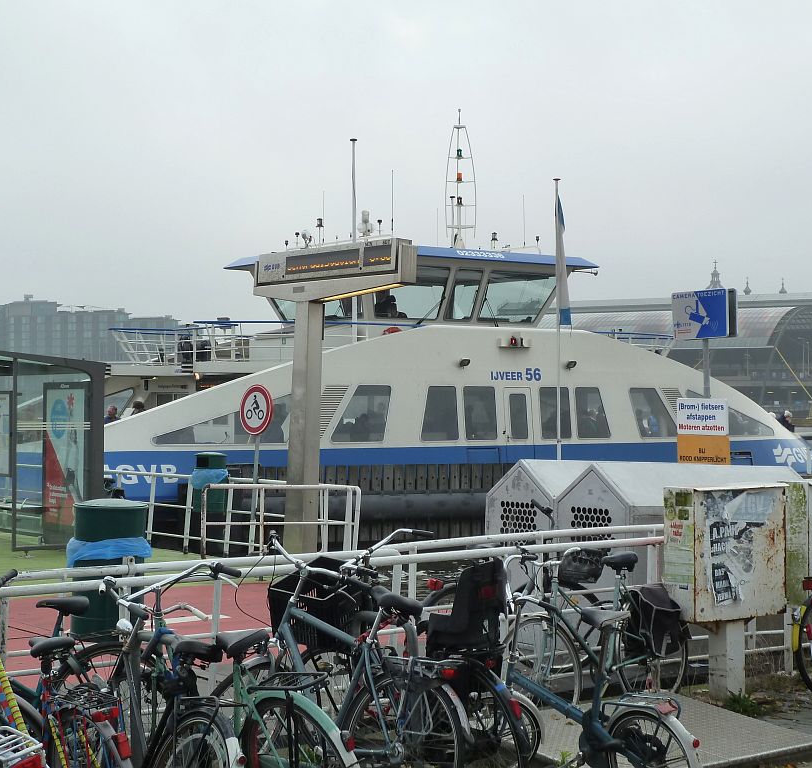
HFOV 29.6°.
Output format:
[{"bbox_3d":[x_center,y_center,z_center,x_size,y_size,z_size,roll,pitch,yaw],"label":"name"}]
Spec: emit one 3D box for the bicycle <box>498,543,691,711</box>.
[{"bbox_3d":[1.204,1.551,9.500,1.770,1.110,0.600,1,-1,-43],"label":"bicycle"}]

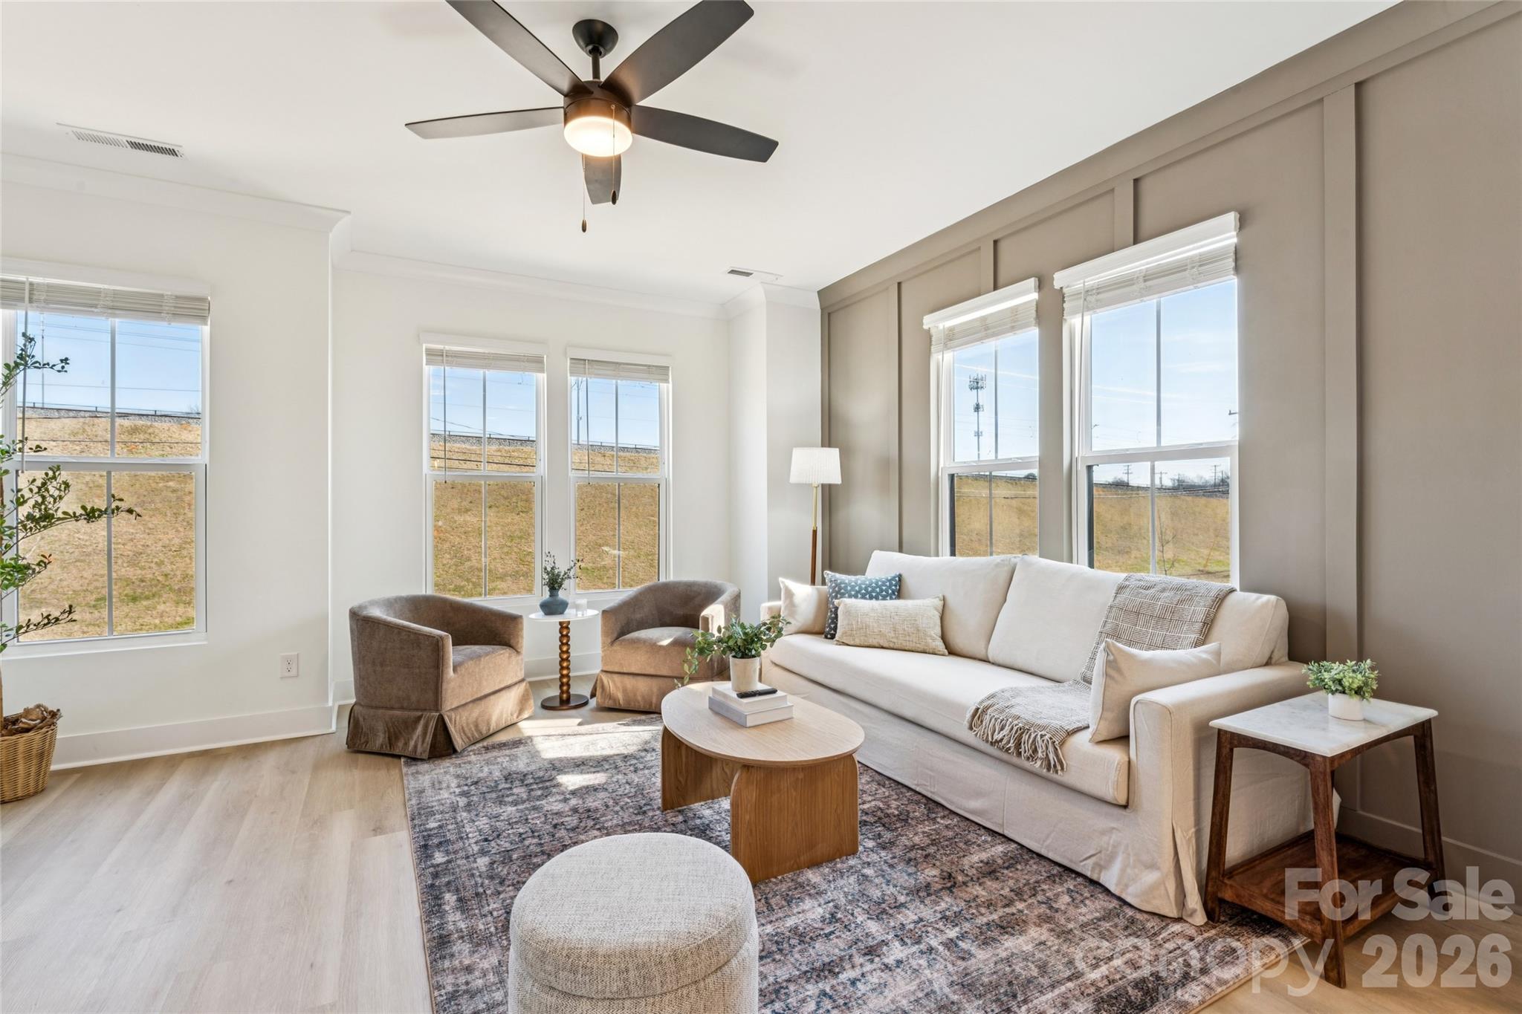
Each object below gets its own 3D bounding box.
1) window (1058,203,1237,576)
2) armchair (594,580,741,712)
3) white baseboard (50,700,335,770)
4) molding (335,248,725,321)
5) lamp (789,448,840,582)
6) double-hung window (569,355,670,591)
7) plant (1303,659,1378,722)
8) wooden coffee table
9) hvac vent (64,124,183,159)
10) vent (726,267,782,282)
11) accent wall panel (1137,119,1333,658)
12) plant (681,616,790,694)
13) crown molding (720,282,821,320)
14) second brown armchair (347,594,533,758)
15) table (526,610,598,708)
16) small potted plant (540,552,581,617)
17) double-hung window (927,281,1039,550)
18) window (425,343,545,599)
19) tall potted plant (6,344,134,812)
[{"bbox_3d":[1.653,-0.270,2.928,0.120,1.668,0.768,0,0,-29],"label":"window"},{"bbox_3d":[-0.490,0.837,4.210,0.730,0.700,0.730,0,0,21],"label":"armchair"},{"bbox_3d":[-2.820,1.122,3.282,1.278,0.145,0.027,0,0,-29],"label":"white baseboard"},{"bbox_3d":[-1.381,-1.493,4.652,2.620,0.095,0.095,0,0,-28],"label":"molding"},{"bbox_3d":[0.369,0.393,4.560,0.345,1.585,0.345,0,0,0],"label":"lamp"},{"bbox_3d":[-1.018,-0.218,4.912,0.750,1.637,0.120,0,0,-29],"label":"double-hung window"},{"bbox_3d":[1.727,0.546,1.996,0.145,0.137,0.145,0,0,-29],"label":"plant"},{"bbox_3d":[-0.014,0.978,2.489,0.650,0.428,0.965,0,0,-29],"label":"wooden coffee table"},{"bbox_3d":[-2.690,-1.538,2.870,0.395,0.015,0.135,0,0,-30],"label":"hvac vent"},{"bbox_3d":[-0.059,-1.537,4.510,0.400,0.015,0.140,0,0,-30],"label":"vent"},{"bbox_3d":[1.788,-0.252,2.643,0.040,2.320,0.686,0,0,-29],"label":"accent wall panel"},{"bbox_3d":[-0.097,0.560,2.560,0.400,0.290,0.310,0,0,0],"label":"plant"},{"bbox_3d":[0.060,-1.495,5.064,0.520,0.095,0.720,0,0,-30],"label":"crown molding"},{"bbox_3d":[-1.748,0.842,3.636,0.700,0.700,0.720,0,0,17],"label":"second brown armchair"},{"bbox_3d":[-1.189,0.919,4.098,0.420,0.540,0.420,0,0,-29],"label":"table"},{"bbox_3d":[-1.242,0.470,4.180,0.250,0.385,0.220,0,0,0],"label":"small potted plant"},{"bbox_3d":[1.200,-0.259,3.660,0.120,1.720,0.770,0,0,-30],"label":"double-hung window"},{"bbox_3d":[-1.809,-0.215,4.475,0.742,1.632,0.120,0,0,-29],"label":"window"},{"bbox_3d":[-3.155,0.207,2.784,0.840,1.980,0.660,0,0,-29],"label":"tall potted plant"}]

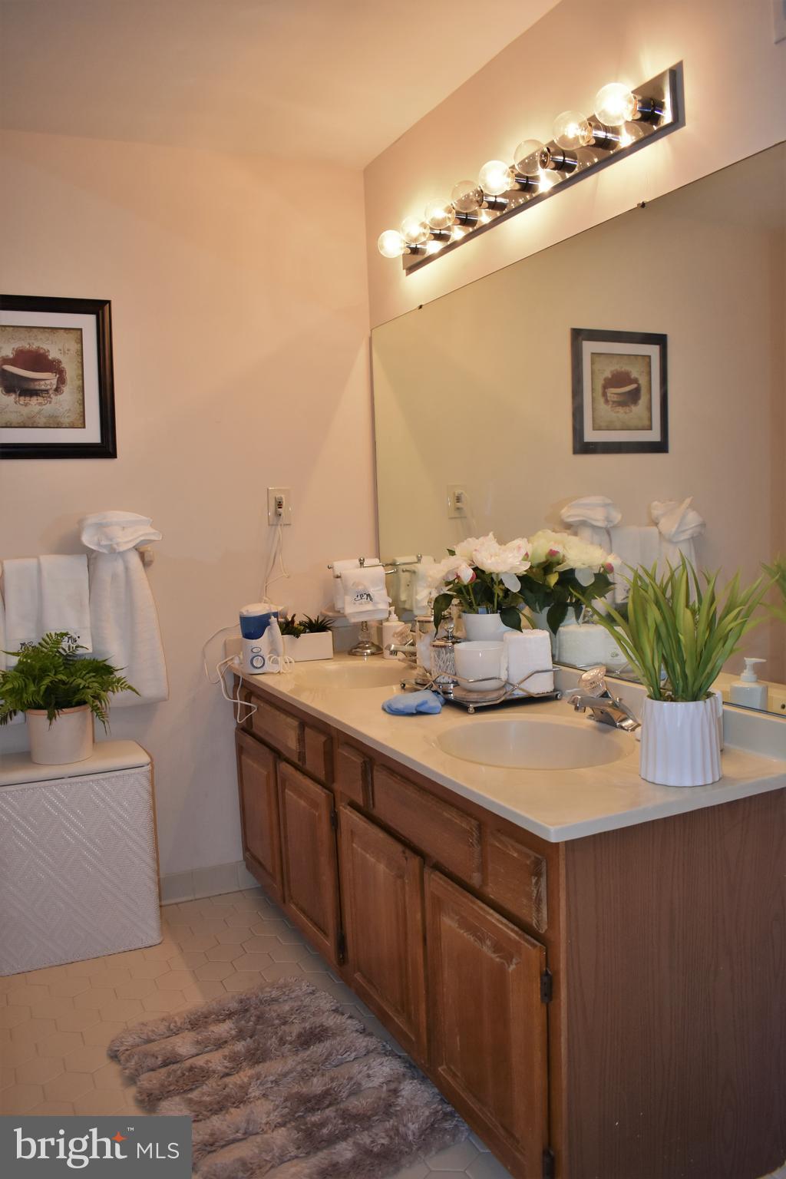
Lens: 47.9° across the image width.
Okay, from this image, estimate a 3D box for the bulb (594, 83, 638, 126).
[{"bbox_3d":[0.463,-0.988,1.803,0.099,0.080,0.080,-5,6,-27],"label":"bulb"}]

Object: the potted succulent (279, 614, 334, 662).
[{"bbox_3d":[-0.300,0.151,2.893,0.190,0.160,0.100,-4,5,-26],"label":"potted succulent"}]

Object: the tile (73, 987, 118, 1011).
[{"bbox_3d":[-0.783,1.080,2.326,0.104,0.008,0.120,-5,6,-27],"label":"tile"}]

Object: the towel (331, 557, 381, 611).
[{"bbox_3d":[-0.125,-0.019,3.083,0.157,0.181,0.045,-4,6,-26],"label":"towel"}]

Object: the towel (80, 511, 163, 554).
[{"bbox_3d":[-0.843,-0.179,2.740,0.220,0.123,0.120,-4,6,-25],"label":"towel"}]

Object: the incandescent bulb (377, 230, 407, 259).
[{"bbox_3d":[0.004,-1.014,2.599,0.095,0.080,0.080,-4,5,-26],"label":"incandescent bulb"}]

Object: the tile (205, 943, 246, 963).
[{"bbox_3d":[-0.480,1.046,2.538,0.107,0.008,0.124,-4,5,-26],"label":"tile"}]

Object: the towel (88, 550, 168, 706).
[{"bbox_3d":[-0.812,0.118,2.708,0.215,0.475,0.080,-5,6,-26],"label":"towel"}]

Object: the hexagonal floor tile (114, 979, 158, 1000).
[{"bbox_3d":[-0.708,1.107,2.439,0.105,0.008,0.122,-4,6,-26],"label":"hexagonal floor tile"}]

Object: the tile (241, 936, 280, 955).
[{"bbox_3d":[-0.383,1.041,2.584,0.107,0.008,0.124,-4,5,-26],"label":"tile"}]

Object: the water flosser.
[{"bbox_3d":[-0.418,0.156,2.805,0.118,0.210,0.115,-3,5,-14],"label":"water flosser"}]

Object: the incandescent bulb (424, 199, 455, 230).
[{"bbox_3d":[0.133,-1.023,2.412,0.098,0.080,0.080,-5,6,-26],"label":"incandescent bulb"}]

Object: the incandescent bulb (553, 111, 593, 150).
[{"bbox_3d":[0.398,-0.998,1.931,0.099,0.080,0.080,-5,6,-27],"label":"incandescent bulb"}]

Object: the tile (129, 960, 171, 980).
[{"bbox_3d":[-0.678,1.063,2.466,0.104,0.008,0.120,-5,6,-27],"label":"tile"}]

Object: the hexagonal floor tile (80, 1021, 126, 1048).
[{"bbox_3d":[-0.702,1.092,2.163,0.104,0.008,0.120,-5,6,-27],"label":"hexagonal floor tile"}]

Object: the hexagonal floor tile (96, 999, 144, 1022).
[{"bbox_3d":[-0.694,1.082,2.266,0.104,0.008,0.120,-5,6,-27],"label":"hexagonal floor tile"}]

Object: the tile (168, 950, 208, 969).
[{"bbox_3d":[-0.598,1.085,2.580,0.109,0.009,0.124,-5,6,-26],"label":"tile"}]

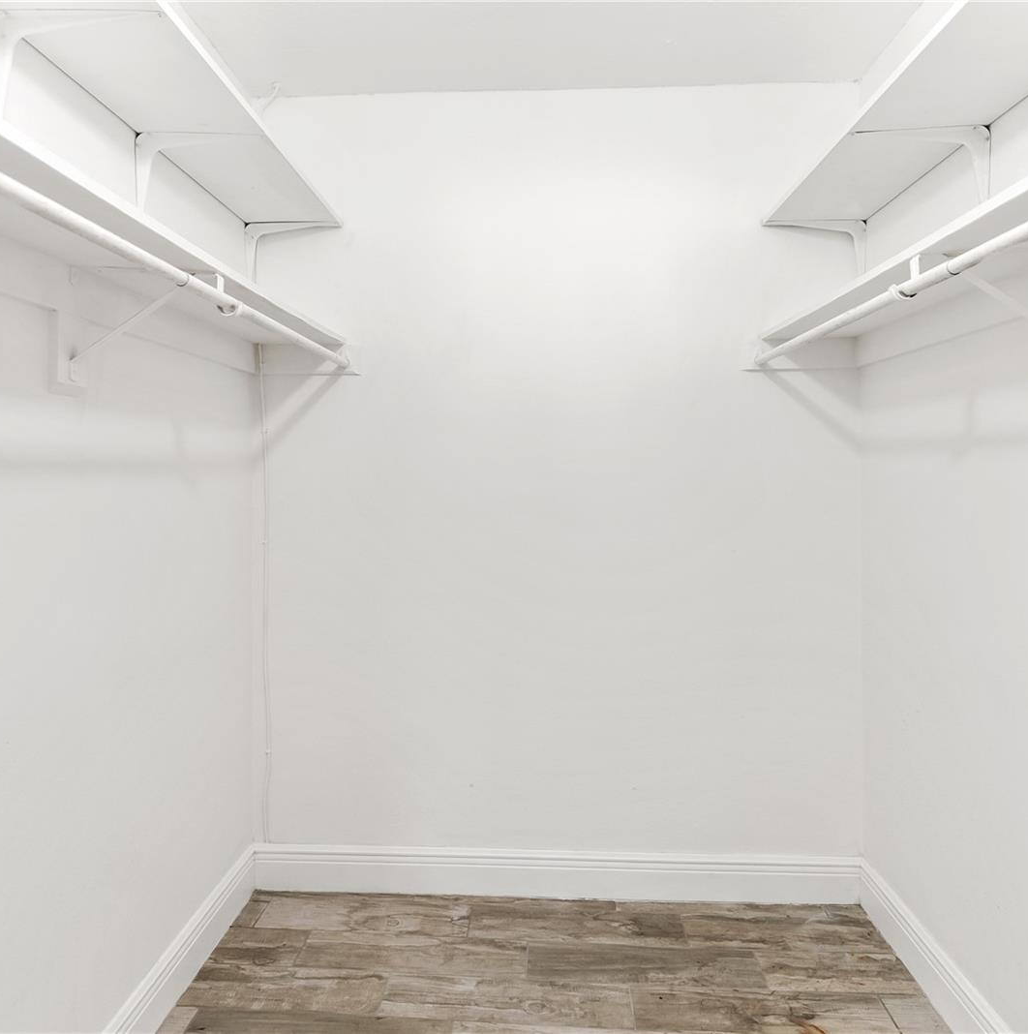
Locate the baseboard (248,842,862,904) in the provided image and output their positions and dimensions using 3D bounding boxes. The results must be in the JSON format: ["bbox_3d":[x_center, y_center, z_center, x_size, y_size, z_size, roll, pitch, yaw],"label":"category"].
[{"bbox_3d":[0.117,1.085,2.100,1.843,0.140,0.018,0,2,2],"label":"baseboard"}]

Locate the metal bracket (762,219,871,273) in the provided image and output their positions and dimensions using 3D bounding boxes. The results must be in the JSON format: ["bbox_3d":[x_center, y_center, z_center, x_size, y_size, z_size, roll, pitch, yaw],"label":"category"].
[{"bbox_3d":[0.897,-0.765,2.054,0.290,0.224,0.030,0,2,2],"label":"metal bracket"}]

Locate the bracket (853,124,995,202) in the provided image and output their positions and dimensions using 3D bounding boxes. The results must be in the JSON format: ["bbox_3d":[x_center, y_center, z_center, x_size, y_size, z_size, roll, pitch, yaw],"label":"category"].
[{"bbox_3d":[0.874,-0.723,1.491,0.285,0.224,0.030,0,2,2],"label":"bracket"}]

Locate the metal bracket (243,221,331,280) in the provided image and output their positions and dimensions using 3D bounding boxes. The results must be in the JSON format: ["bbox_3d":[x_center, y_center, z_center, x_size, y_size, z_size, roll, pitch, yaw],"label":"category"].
[{"bbox_3d":[-0.669,-0.777,2.089,0.285,0.224,0.030,0,2,2],"label":"metal bracket"}]

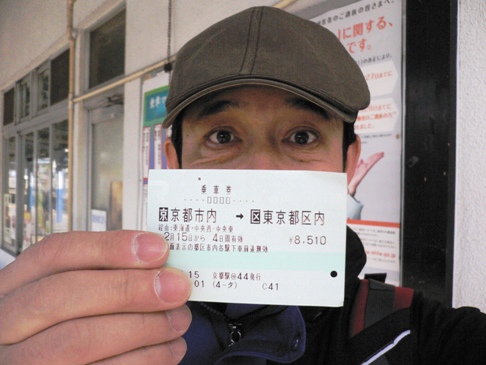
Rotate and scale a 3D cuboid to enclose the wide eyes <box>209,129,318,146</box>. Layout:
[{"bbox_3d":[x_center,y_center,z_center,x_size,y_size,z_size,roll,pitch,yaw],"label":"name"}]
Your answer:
[{"bbox_3d":[0.016,-0.036,0.390,0.089,0.015,0.020,0,0,2],"label":"wide eyes"}]

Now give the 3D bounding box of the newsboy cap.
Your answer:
[{"bbox_3d":[0.021,-0.106,0.458,0.190,0.128,0.250,1,-4,5],"label":"newsboy cap"}]

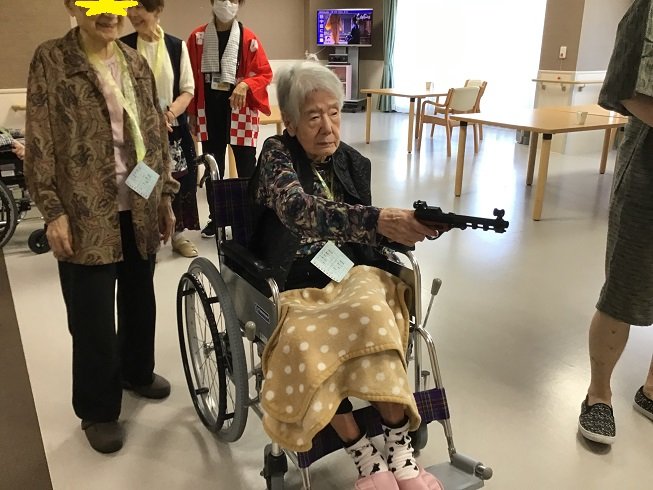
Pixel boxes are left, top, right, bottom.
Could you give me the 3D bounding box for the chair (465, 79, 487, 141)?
[{"bbox_3d":[1.866,-1.901,8.277,0.560,0.780,0.530,-7,20,-19],"label":"chair"}]

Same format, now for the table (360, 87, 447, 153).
[{"bbox_3d":[1.173,-1.666,7.715,1.050,0.700,1.030,-12,22,-32],"label":"table"}]

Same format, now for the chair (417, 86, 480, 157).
[{"bbox_3d":[1.521,-1.538,7.213,0.530,0.780,0.560,-13,22,-32],"label":"chair"}]

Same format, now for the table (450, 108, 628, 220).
[{"bbox_3d":[1.766,-0.711,4.908,1.050,0.700,1.030,-11,22,-29],"label":"table"}]

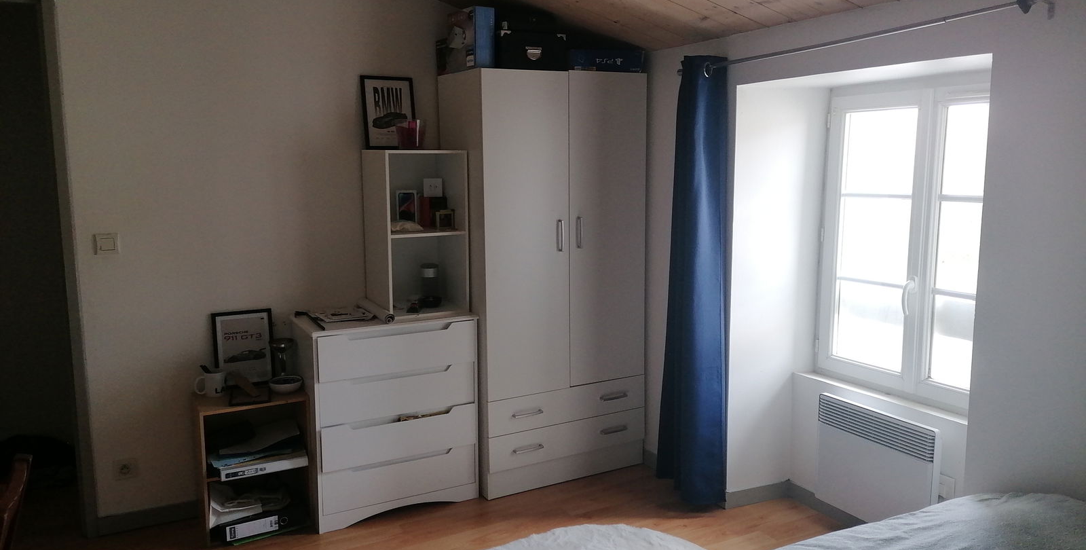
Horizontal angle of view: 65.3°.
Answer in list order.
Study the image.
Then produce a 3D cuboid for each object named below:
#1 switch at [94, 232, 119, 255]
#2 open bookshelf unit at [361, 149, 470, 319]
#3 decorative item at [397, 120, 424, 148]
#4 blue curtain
[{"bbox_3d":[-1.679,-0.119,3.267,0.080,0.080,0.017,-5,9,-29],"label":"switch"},{"bbox_3d":[-0.542,-0.188,3.634,0.348,0.682,0.335,-5,10,-28],"label":"open bookshelf unit"},{"bbox_3d":[-0.569,-0.598,3.639,0.120,0.122,0.113,-5,9,-29],"label":"decorative item"},{"bbox_3d":[0.593,0.036,3.427,0.155,1.770,0.360,-5,10,-28],"label":"blue curtain"}]

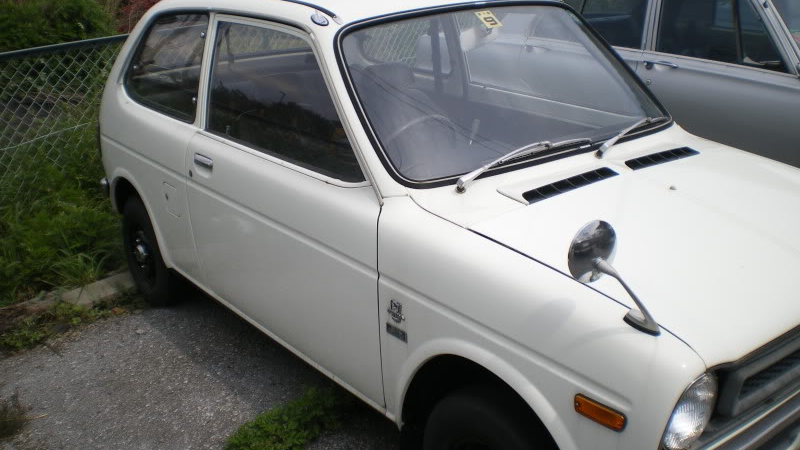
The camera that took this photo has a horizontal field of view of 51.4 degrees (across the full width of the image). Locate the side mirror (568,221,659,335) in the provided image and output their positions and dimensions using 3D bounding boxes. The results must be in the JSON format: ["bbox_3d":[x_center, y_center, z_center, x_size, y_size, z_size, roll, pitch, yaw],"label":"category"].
[{"bbox_3d":[0.416,0.099,1.605,0.150,0.210,0.180,-16,25,-36],"label":"side mirror"}]

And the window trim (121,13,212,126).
[{"bbox_3d":[-0.884,-0.622,3.092,0.070,0.390,0.690,5,12,-38],"label":"window trim"}]

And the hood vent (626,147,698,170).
[{"bbox_3d":[0.746,-0.187,2.349,0.330,0.025,0.055,-16,32,-36],"label":"hood vent"}]

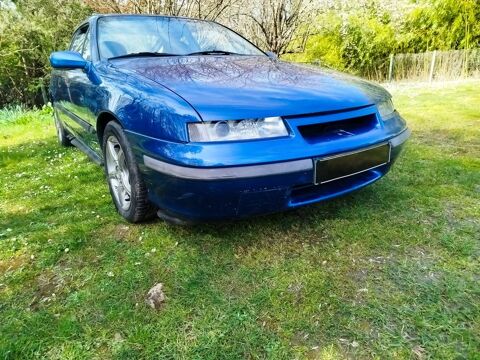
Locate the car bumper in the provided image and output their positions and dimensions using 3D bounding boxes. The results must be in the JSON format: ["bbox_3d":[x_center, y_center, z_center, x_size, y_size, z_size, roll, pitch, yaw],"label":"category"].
[{"bbox_3d":[0.372,-0.109,1.724,1.670,0.360,0.570,-14,22,-32],"label":"car bumper"}]

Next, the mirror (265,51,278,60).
[{"bbox_3d":[0.297,-1.119,3.051,0.210,0.110,0.130,-14,22,-32],"label":"mirror"}]

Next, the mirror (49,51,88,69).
[{"bbox_3d":[-1.094,-0.782,2.154,0.210,0.110,0.130,-14,22,-32],"label":"mirror"}]

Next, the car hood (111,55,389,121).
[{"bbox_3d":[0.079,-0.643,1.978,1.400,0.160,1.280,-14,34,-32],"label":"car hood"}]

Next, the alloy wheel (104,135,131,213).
[{"bbox_3d":[-0.596,-0.045,1.875,0.180,0.430,0.430,-14,22,-32],"label":"alloy wheel"}]

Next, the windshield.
[{"bbox_3d":[-0.452,-1.137,2.616,1.380,0.130,0.820,-14,48,-32],"label":"windshield"}]

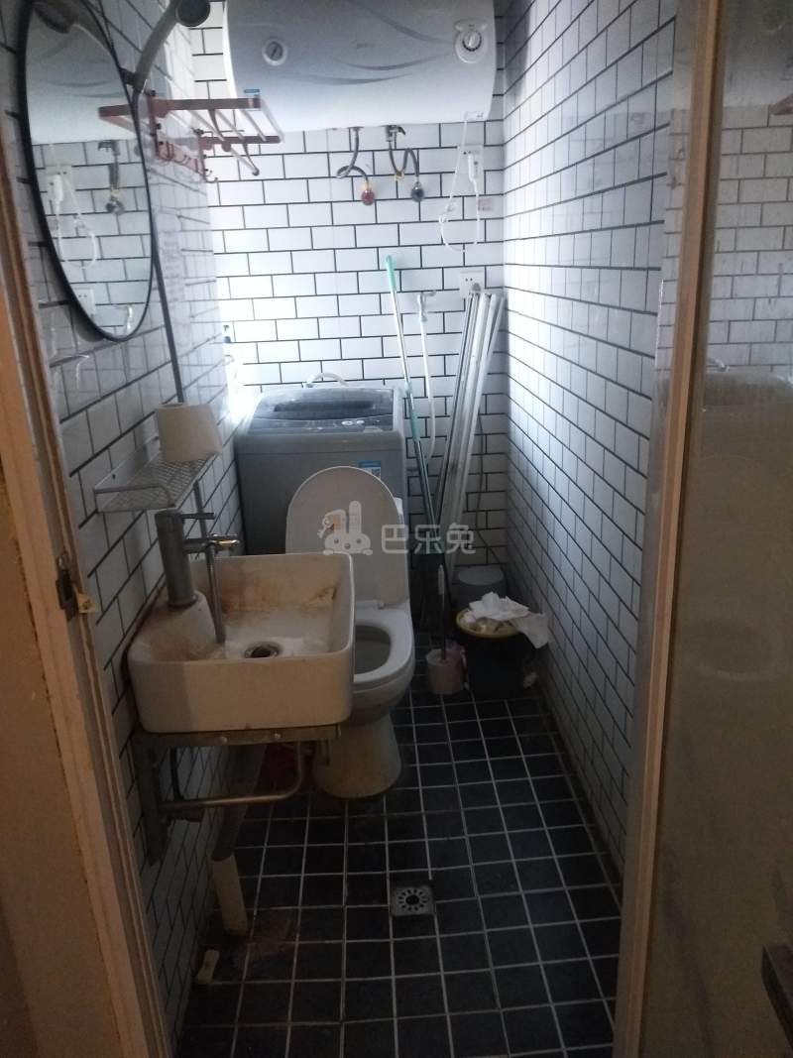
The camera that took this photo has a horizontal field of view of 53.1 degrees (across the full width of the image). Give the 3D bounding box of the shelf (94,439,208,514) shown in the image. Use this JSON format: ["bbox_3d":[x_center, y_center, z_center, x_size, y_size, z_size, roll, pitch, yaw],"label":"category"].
[{"bbox_3d":[-0.402,-0.109,1.387,0.121,0.037,0.405,-3,19,-2],"label":"shelf"}]

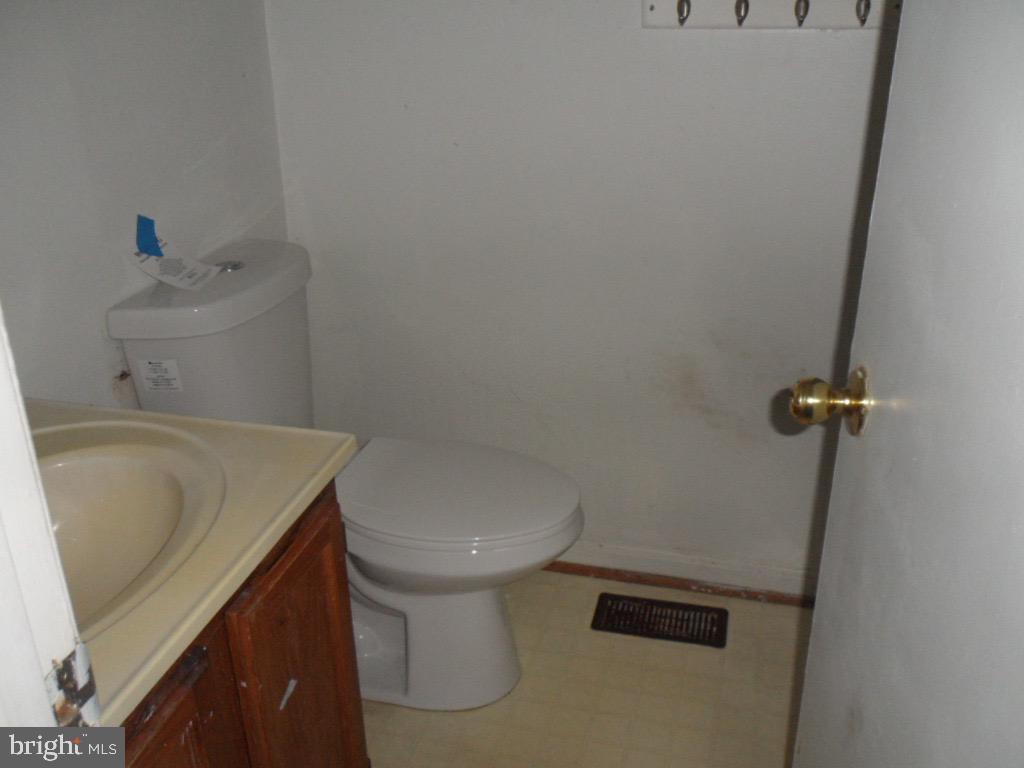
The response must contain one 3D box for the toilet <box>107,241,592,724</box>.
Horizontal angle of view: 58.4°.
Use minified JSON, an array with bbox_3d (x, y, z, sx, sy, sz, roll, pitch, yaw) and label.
[{"bbox_3d":[-0.221,0.201,1.720,0.721,0.814,0.467,5,24,13],"label":"toilet"}]

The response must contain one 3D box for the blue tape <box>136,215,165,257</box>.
[{"bbox_3d":[-0.565,-0.232,1.432,0.040,0.065,0.012,-18,29,-33],"label":"blue tape"}]

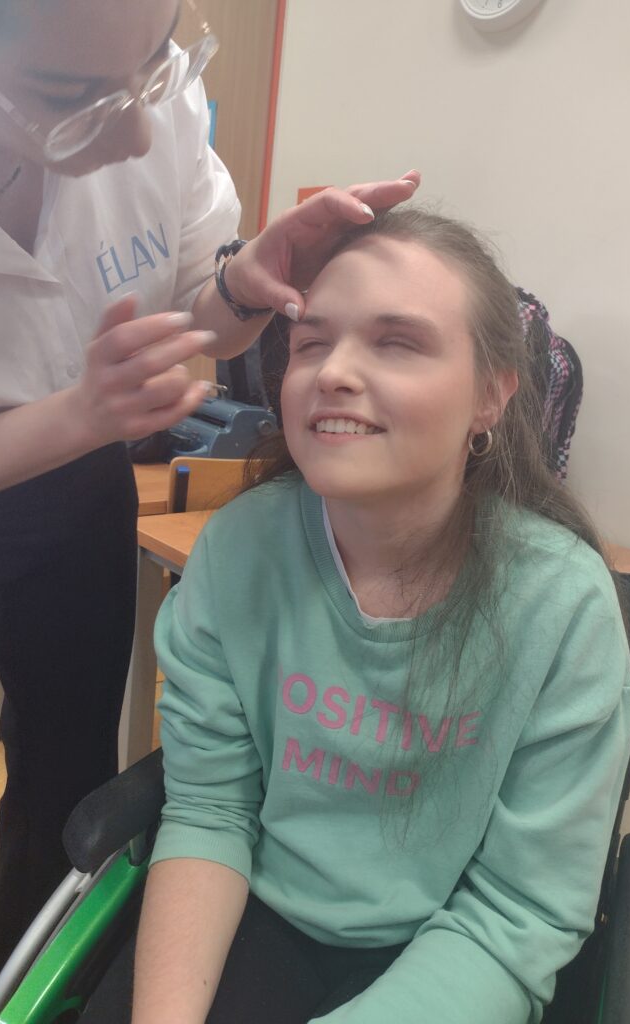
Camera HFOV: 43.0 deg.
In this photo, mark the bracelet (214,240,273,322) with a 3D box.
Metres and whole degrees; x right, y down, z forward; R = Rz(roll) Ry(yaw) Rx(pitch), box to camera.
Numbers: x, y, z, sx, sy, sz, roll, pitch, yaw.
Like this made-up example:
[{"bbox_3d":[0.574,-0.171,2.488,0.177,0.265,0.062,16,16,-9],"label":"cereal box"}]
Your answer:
[{"bbox_3d":[-0.049,-0.170,0.590,0.056,0.062,0.018,-18,-6,-30],"label":"bracelet"}]

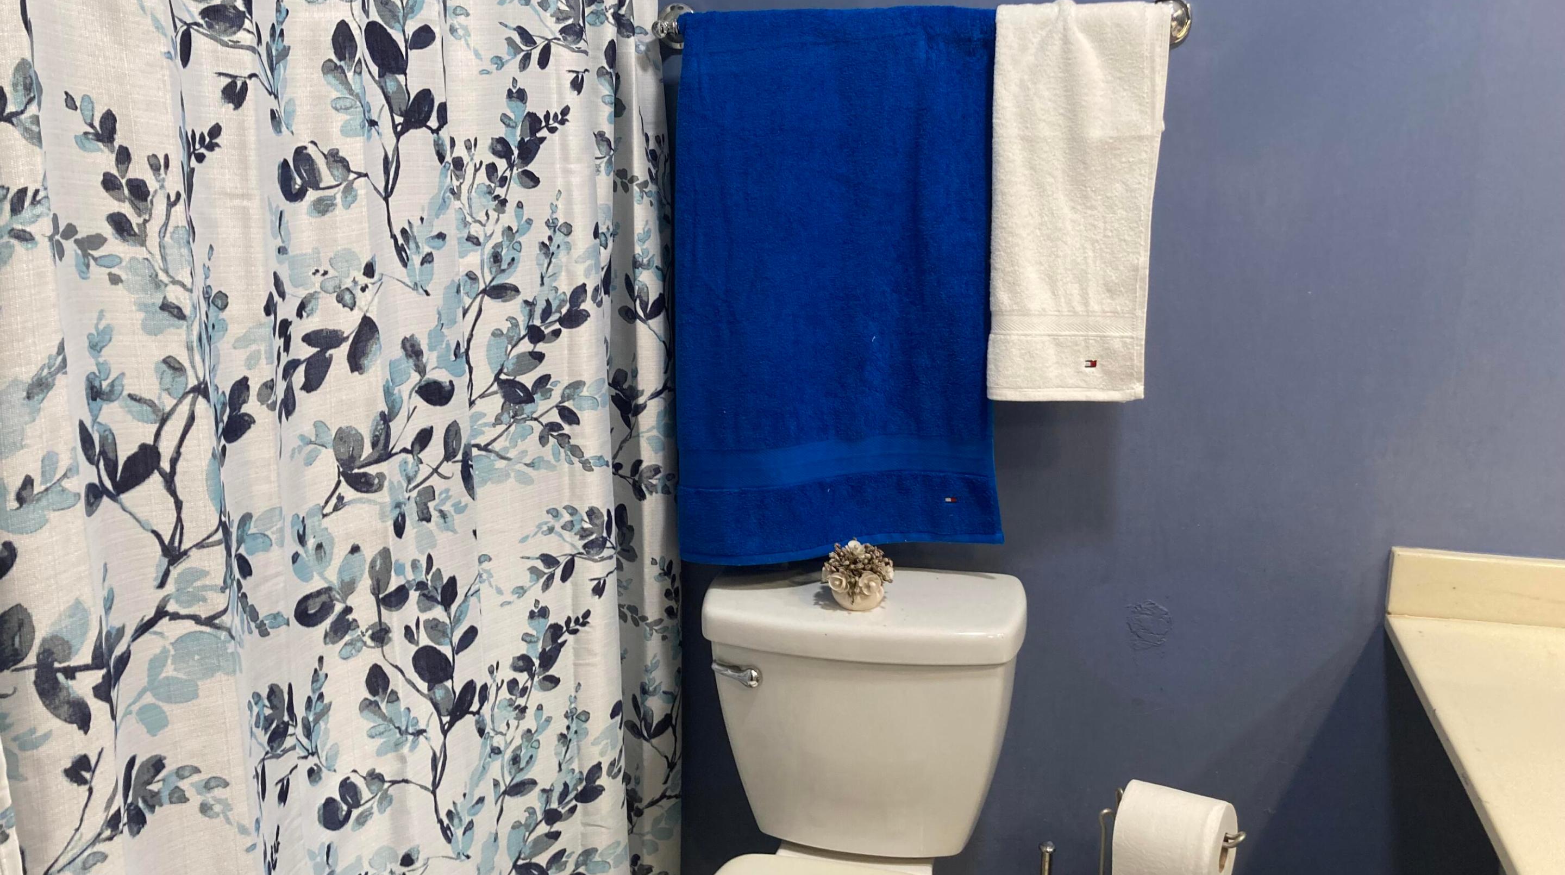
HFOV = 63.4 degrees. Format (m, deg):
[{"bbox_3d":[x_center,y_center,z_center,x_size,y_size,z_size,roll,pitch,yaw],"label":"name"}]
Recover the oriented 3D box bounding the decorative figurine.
[{"bbox_3d":[0.098,0.171,1.612,0.091,0.084,0.085,2,14,9],"label":"decorative figurine"}]

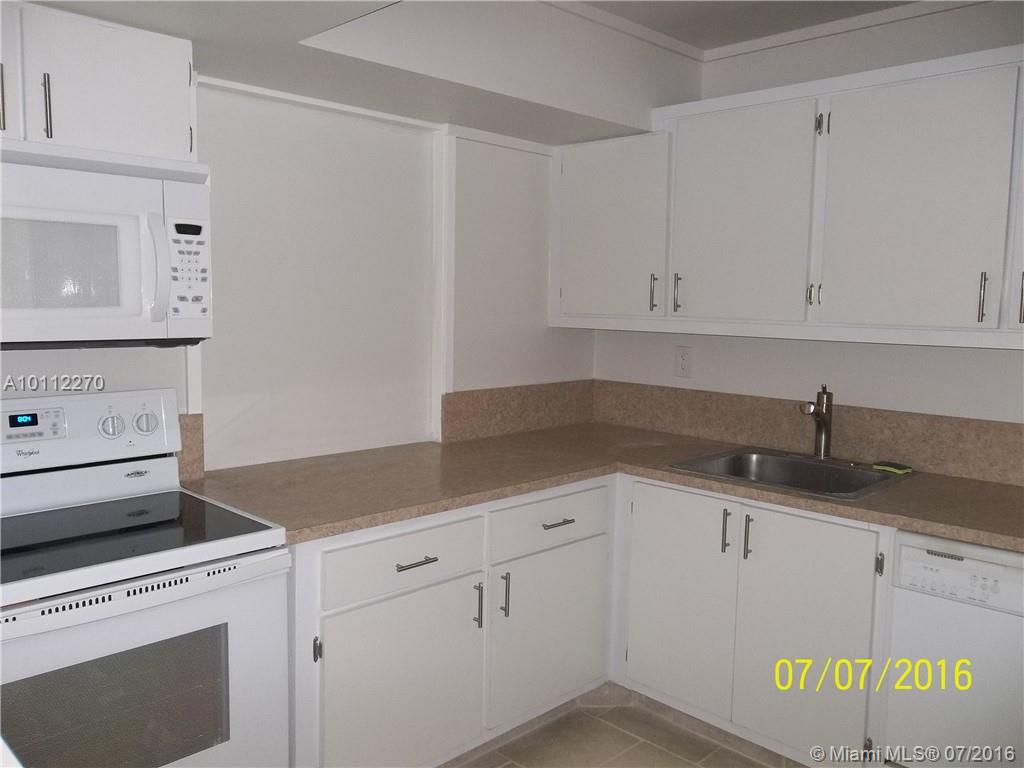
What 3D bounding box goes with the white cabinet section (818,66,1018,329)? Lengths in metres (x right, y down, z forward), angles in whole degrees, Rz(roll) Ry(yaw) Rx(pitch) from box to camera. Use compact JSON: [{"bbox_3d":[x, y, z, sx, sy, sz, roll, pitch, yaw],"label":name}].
[{"bbox_3d":[1.310,-0.545,2.517,0.520,0.724,0.330,6,7,44],"label":"white cabinet section"}]

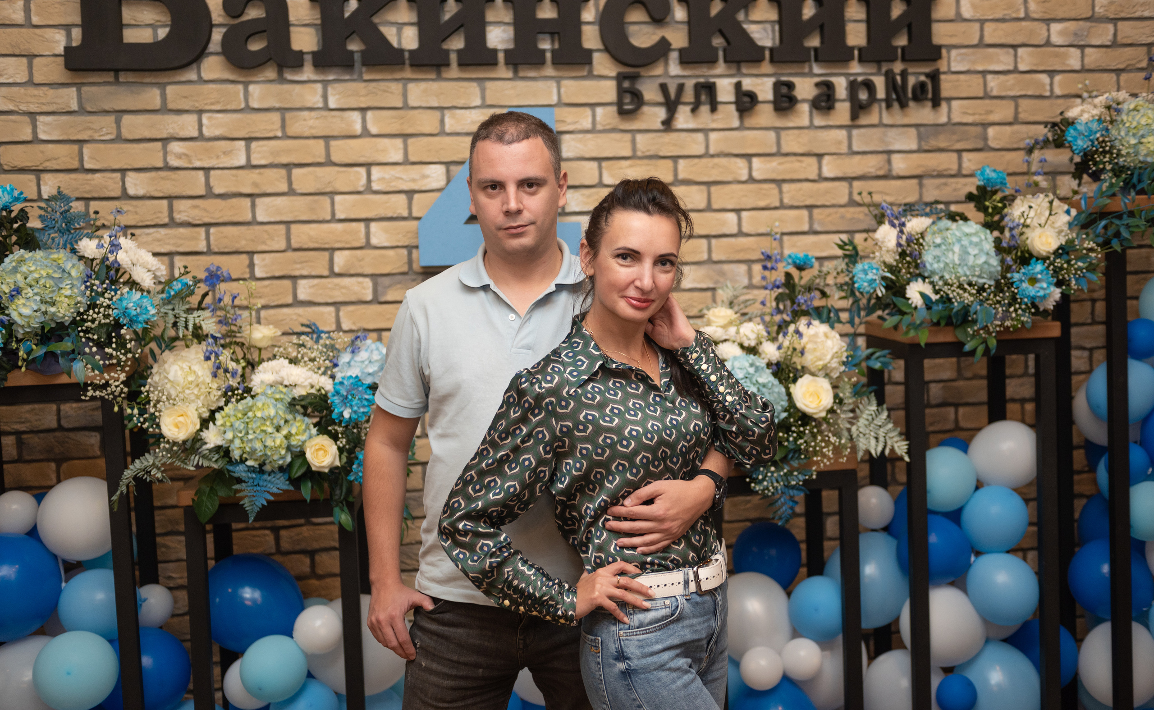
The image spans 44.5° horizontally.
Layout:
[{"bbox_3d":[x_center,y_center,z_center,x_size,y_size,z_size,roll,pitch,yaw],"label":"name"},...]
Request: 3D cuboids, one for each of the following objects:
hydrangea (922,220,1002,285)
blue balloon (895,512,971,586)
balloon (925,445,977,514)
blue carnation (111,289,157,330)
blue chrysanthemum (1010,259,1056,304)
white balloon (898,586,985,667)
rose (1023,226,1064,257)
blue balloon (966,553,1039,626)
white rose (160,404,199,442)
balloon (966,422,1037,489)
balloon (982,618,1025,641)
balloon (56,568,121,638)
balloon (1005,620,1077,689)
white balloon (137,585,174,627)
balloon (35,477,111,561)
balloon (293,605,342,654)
[{"bbox_3d":[1.019,-0.273,3.740,0.207,0.174,0.165,-1,3,15],"label":"hydrangea"},{"bbox_3d":[0.963,0.524,3.801,0.204,0.192,0.198,-1,4,14],"label":"blue balloon"},{"bbox_3d":[0.963,0.326,3.695,0.175,0.172,0.173,-3,4,-10],"label":"balloon"},{"bbox_3d":[-0.978,-0.102,3.115,0.102,0.090,0.075,-3,4,-15],"label":"blue carnation"},{"bbox_3d":[1.193,-0.192,3.690,0.117,0.118,0.055,-1,3,18],"label":"blue chrysanthemum"},{"bbox_3d":[0.995,0.741,3.850,0.232,0.224,0.225,-1,3,14],"label":"white balloon"},{"bbox_3d":[1.039,-0.251,3.144,0.086,0.074,0.076,-1,4,18],"label":"rose"},{"bbox_3d":[0.979,0.540,3.250,0.170,0.168,0.168,-1,4,17],"label":"blue balloon"},{"bbox_3d":[-0.896,0.153,3.177,0.089,0.085,0.075,-4,4,-18],"label":"white rose"},{"bbox_3d":[1.143,0.267,3.783,0.198,0.184,0.191,-3,4,-10],"label":"balloon"},{"bbox_3d":[1.153,0.684,3.911,0.215,0.215,0.215,-1,4,16],"label":"balloon"},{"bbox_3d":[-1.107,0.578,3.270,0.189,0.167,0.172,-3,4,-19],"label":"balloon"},{"bbox_3d":[1.274,0.827,3.880,0.208,0.208,0.208,-1,4,18],"label":"balloon"},{"bbox_3d":[-1.001,0.593,3.330,0.100,0.104,0.105,-3,3,-17],"label":"white balloon"},{"bbox_3d":[-1.134,0.377,3.238,0.207,0.192,0.200,-3,4,-10],"label":"balloon"},{"bbox_3d":[-0.620,0.657,3.374,0.121,0.121,0.121,-3,4,-11],"label":"balloon"}]

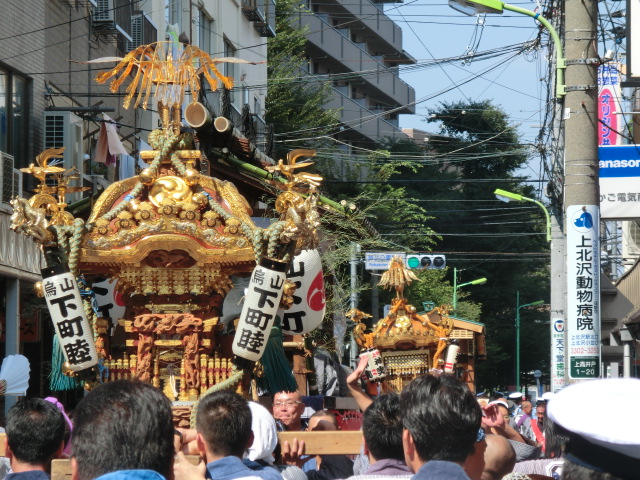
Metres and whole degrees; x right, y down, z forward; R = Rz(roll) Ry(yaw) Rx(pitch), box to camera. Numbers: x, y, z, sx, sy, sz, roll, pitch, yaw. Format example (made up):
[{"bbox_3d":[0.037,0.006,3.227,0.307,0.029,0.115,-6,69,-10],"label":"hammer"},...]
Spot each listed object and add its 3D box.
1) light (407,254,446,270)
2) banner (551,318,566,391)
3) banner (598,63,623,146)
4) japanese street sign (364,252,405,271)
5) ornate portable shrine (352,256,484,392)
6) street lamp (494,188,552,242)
[{"bbox_3d":[3.329,0.703,91.300,1.240,0.460,0.350,0,-3,4],"label":"light"},{"bbox_3d":[4.289,2.126,52.200,0.310,1.470,0.220,0,-3,-3],"label":"banner"},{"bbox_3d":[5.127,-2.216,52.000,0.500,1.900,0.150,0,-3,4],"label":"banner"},{"bbox_3d":[2.042,0.673,91.500,1.250,0.530,0.080,0,-3,4],"label":"japanese street sign"},{"bbox_3d":[1.421,1.512,48.000,1.950,2.500,1.900,0,-3,3],"label":"ornate portable shrine"},{"bbox_3d":[3.622,-0.436,52.000,1.030,0.970,0.280,0,-3,4],"label":"street lamp"}]

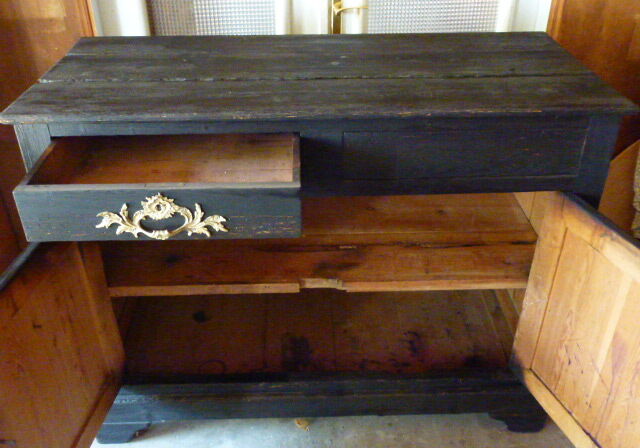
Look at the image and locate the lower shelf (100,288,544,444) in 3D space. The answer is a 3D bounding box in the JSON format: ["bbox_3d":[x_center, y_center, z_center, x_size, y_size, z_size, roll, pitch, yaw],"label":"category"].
[{"bbox_3d":[0.005,0.393,1.800,1.284,0.213,0.488,-1,34,-1],"label":"lower shelf"}]

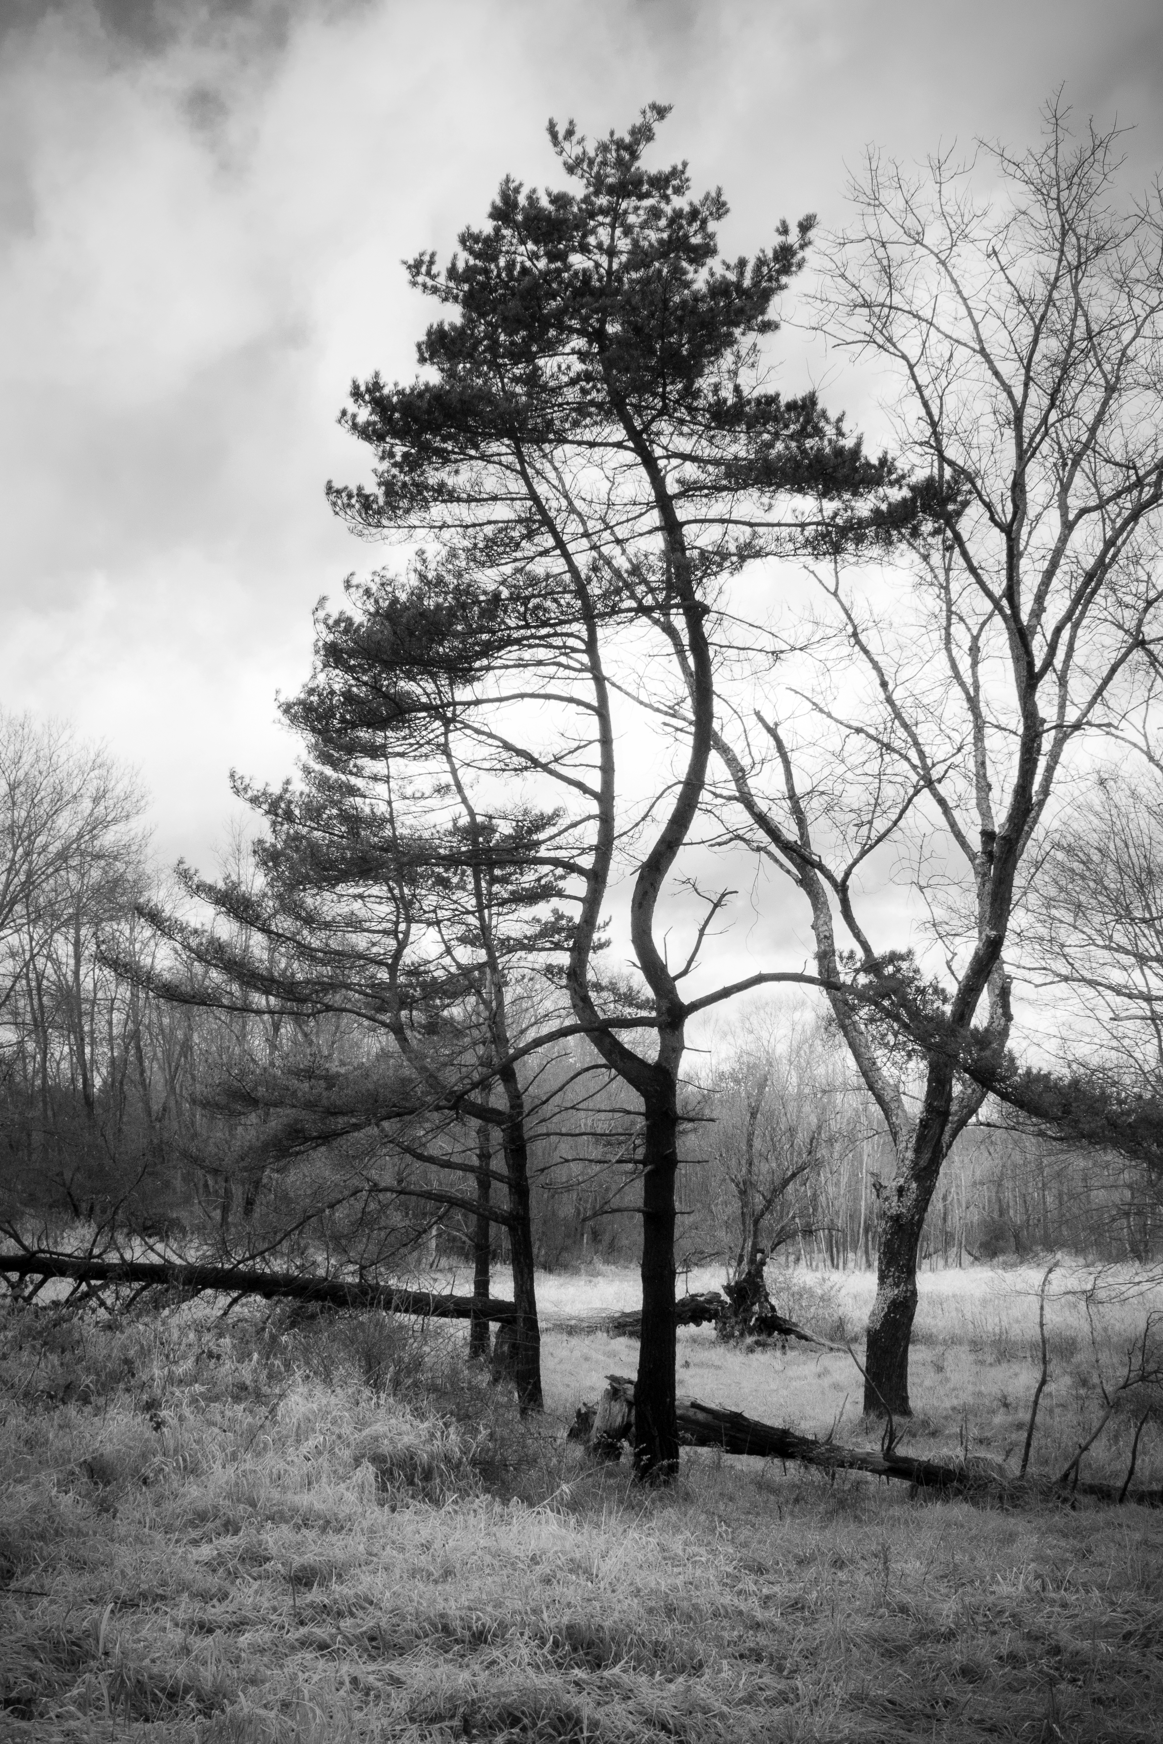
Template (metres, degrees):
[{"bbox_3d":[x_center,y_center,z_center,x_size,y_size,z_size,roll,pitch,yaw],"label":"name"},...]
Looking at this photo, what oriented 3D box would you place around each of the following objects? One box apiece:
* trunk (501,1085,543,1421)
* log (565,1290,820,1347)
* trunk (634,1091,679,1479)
[{"bbox_3d":[-0.517,3.227,18.706,0.330,2.679,0.290,0,-9,0],"label":"trunk"},{"bbox_3d":[1.488,5.861,28.676,3.300,0.640,0.750,-3,-10,20],"label":"log"},{"bbox_3d":[0.480,2.611,13.940,0.280,2.405,0.280,0,-9,0],"label":"trunk"}]

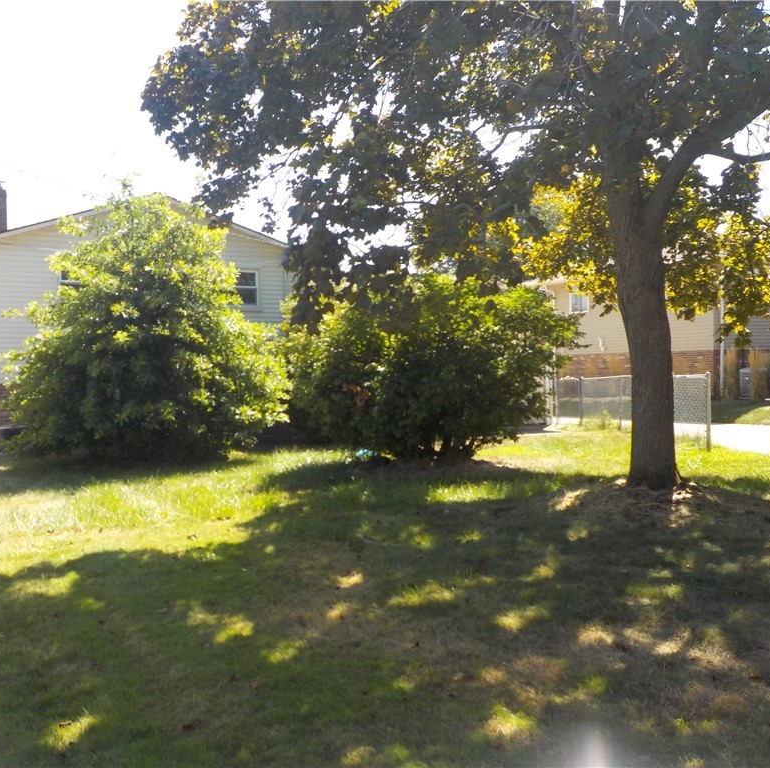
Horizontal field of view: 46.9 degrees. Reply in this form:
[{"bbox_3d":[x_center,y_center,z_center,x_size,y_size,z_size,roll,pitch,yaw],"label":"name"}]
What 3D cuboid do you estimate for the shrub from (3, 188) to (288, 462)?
[{"bbox_3d":[-4.333,-1.123,15.964,5.000,4.700,4.600,-1,2,-26],"label":"shrub"}]

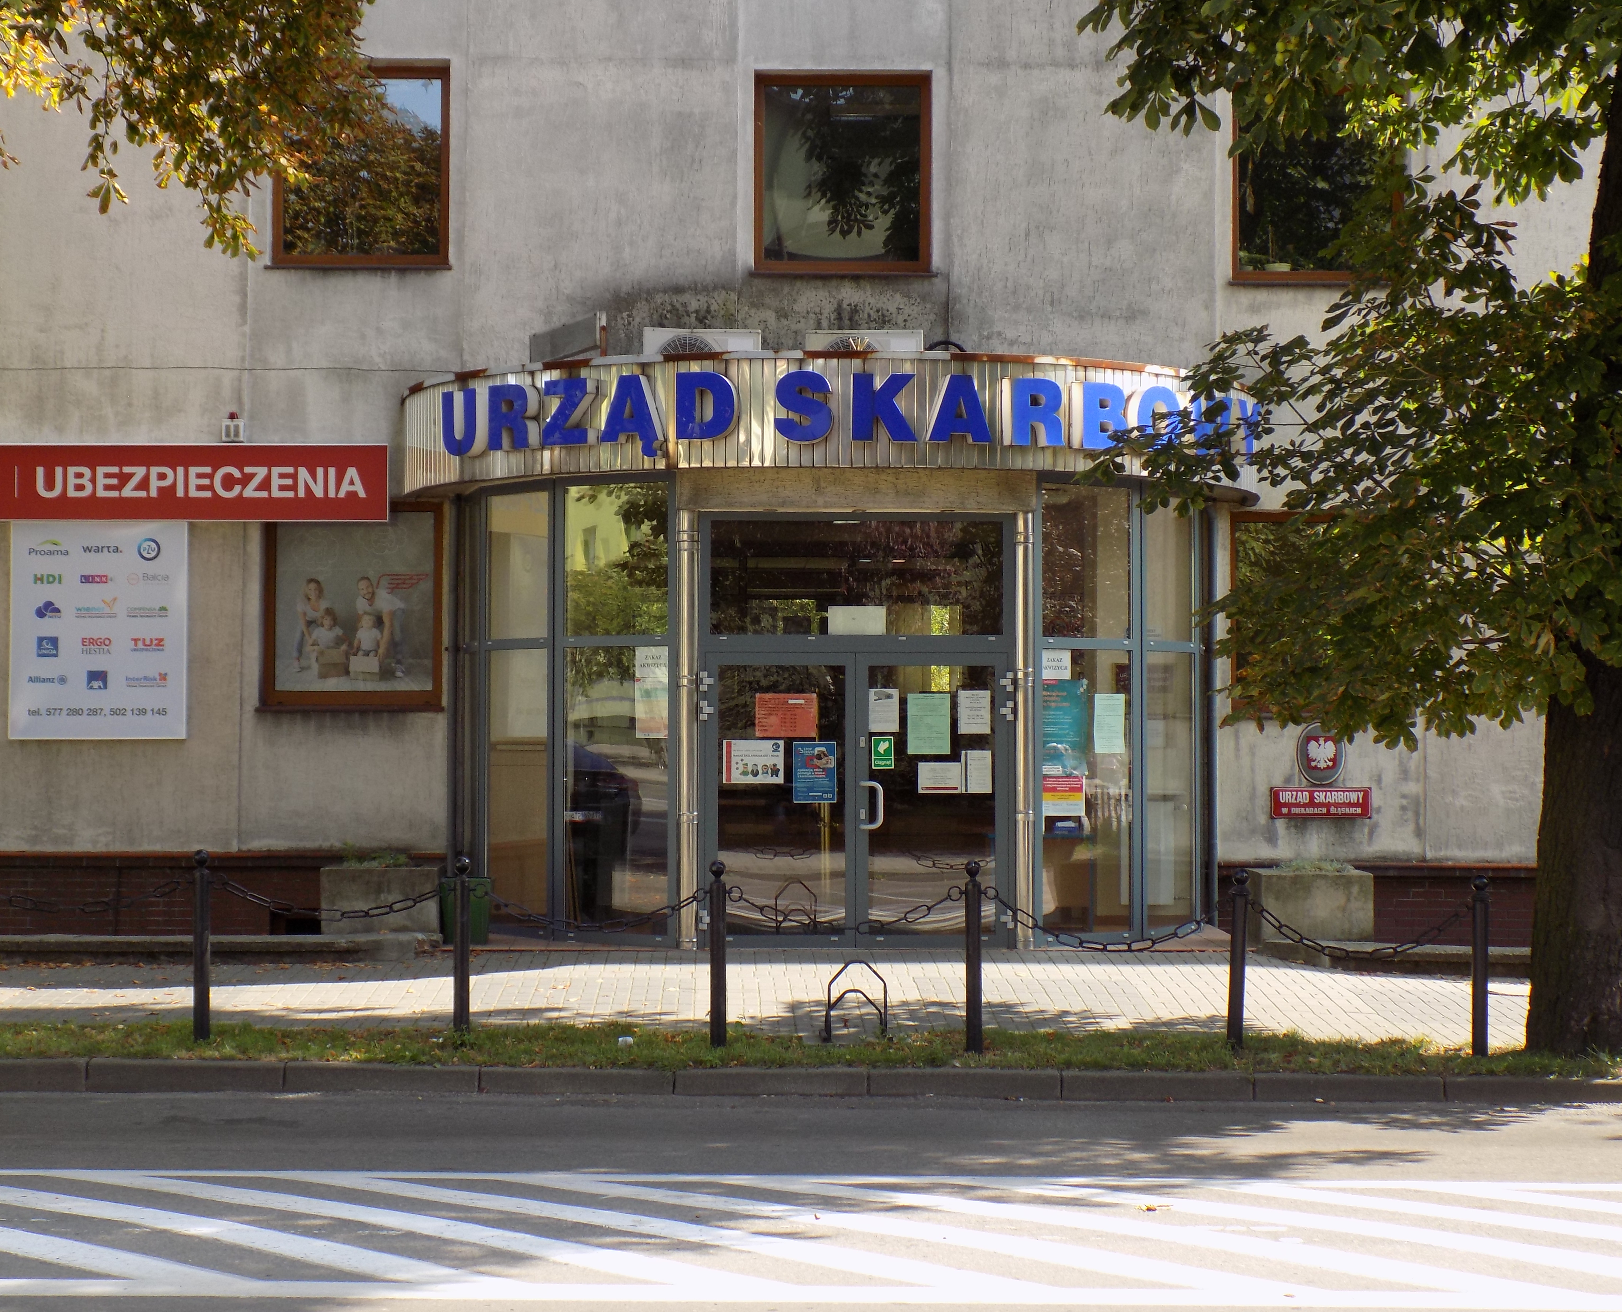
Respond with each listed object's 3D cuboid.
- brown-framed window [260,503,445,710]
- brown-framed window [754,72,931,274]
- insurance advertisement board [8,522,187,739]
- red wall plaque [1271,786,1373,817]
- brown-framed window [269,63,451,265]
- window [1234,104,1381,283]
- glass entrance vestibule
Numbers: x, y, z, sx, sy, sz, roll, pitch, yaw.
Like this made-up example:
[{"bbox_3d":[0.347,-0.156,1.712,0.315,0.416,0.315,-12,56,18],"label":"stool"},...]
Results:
[{"bbox_3d":[-3.498,-0.380,22.817,1.373,1.586,0.120,0,-2,-2],"label":"brown-framed window"},{"bbox_3d":[0.249,-3.736,23.071,1.377,1.578,0.120,0,-2,-2],"label":"brown-framed window"},{"bbox_3d":[-5.416,-0.201,22.648,1.342,1.667,0.040,0,-2,-2],"label":"insurance advertisement board"},{"bbox_3d":[3.942,1.139,23.026,0.788,0.251,0.030,0,-2,-2],"label":"red wall plaque"},{"bbox_3d":[-3.458,-3.781,22.910,1.363,1.593,0.120,0,-2,-2],"label":"brown-framed window"},{"bbox_3d":[3.961,-3.691,23.232,1.364,1.594,0.120,0,-2,-2],"label":"window"},{"bbox_3d":[0.258,0.408,21.771,5.700,3.271,2.350,0,-2,-2],"label":"glass entrance vestibule"}]

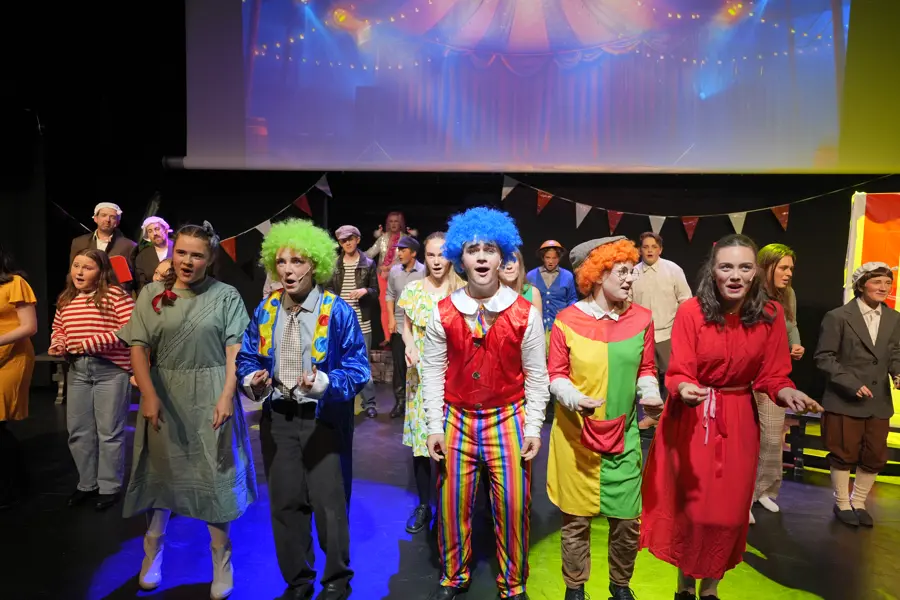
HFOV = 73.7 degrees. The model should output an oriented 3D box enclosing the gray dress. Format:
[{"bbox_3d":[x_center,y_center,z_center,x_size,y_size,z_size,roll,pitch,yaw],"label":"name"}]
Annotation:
[{"bbox_3d":[-1.133,0.430,2.620,0.570,1.060,0.410,0,6,-6],"label":"gray dress"}]

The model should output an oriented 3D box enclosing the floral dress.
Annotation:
[{"bbox_3d":[-0.093,0.355,3.200,0.420,0.960,0.290,2,6,14],"label":"floral dress"}]

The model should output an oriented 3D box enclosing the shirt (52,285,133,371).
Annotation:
[{"bbox_3d":[-1.955,0.162,3.300,0.470,0.490,0.340,1,5,0],"label":"shirt"}]

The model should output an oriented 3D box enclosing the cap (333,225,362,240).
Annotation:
[{"bbox_3d":[-0.868,-0.572,5.080,0.200,0.130,0.260,3,7,27],"label":"cap"}]

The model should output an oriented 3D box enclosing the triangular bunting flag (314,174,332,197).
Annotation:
[{"bbox_3d":[-1.265,-1.145,6.000,0.165,0.210,0.020,-34,0,-5],"label":"triangular bunting flag"}]

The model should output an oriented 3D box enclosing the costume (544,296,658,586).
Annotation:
[{"bbox_3d":[0.646,0.600,2.560,0.470,1.270,0.370,1,6,5],"label":"costume"}]

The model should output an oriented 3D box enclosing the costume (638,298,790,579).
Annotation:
[{"bbox_3d":[1.074,0.534,2.400,0.540,1.150,0.480,2,5,14],"label":"costume"}]

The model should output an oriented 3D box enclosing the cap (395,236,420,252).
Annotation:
[{"bbox_3d":[-0.353,-0.475,5.050,0.255,0.140,0.195,-4,7,-35],"label":"cap"}]

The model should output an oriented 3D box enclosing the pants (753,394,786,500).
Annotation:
[{"bbox_3d":[1.770,0.767,3.420,0.360,0.860,0.280,-4,7,-37],"label":"pants"}]

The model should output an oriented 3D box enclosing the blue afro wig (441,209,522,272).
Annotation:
[{"bbox_3d":[0.130,-0.238,2.400,0.320,0.265,0.290,1,6,2],"label":"blue afro wig"}]

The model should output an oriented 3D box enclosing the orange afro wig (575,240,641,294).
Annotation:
[{"bbox_3d":[0.661,-0.141,2.520,0.250,0.240,0.270,-2,6,-34],"label":"orange afro wig"}]

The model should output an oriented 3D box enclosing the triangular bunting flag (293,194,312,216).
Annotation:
[{"bbox_3d":[-1.470,-0.945,6.000,0.155,0.210,0.020,-36,0,-5],"label":"triangular bunting flag"}]

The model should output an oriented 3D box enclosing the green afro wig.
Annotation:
[{"bbox_3d":[-0.619,-0.198,2.450,0.310,0.265,0.290,2,5,9],"label":"green afro wig"}]

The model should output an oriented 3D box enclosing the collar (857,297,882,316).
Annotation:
[{"bbox_3d":[2.321,0.036,3.320,0.150,0.110,0.120,2,5,14],"label":"collar"}]

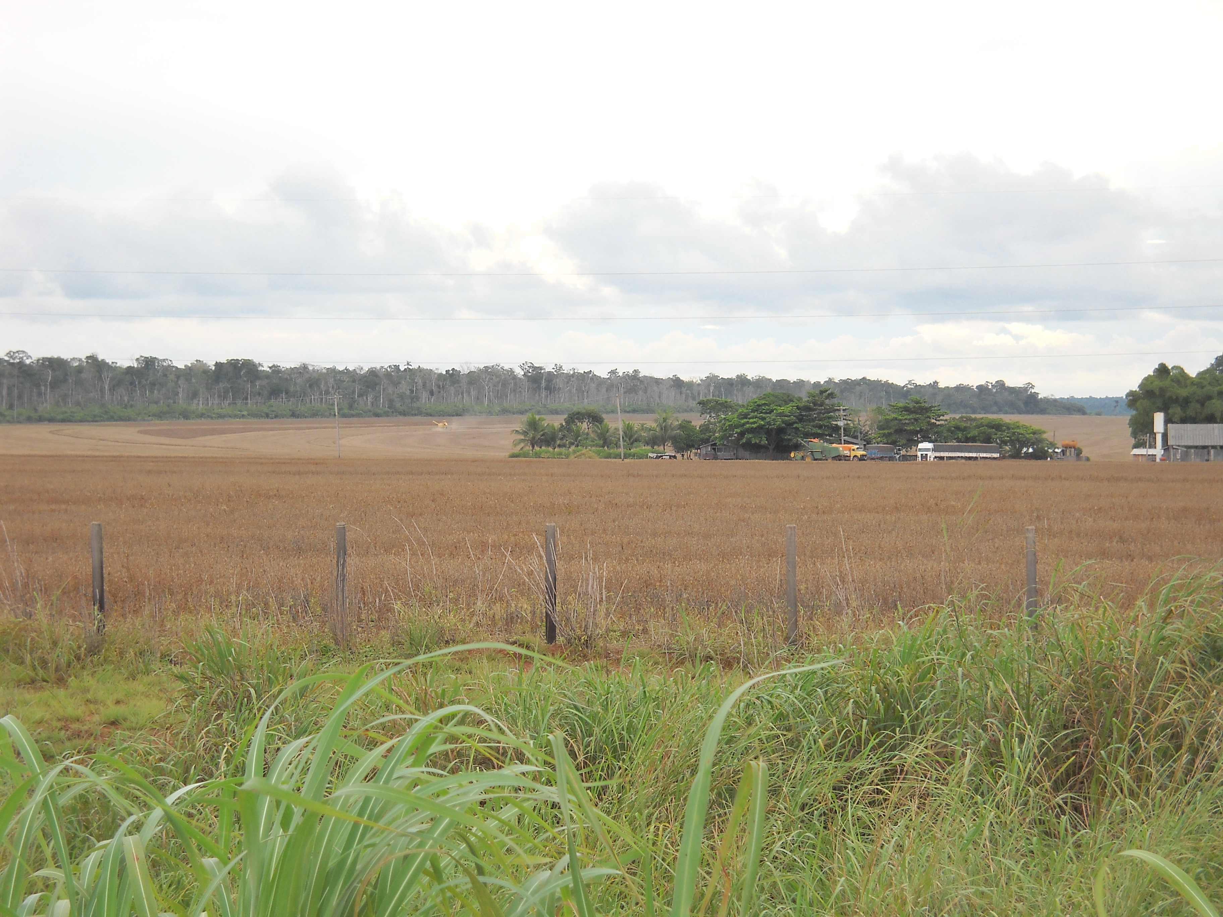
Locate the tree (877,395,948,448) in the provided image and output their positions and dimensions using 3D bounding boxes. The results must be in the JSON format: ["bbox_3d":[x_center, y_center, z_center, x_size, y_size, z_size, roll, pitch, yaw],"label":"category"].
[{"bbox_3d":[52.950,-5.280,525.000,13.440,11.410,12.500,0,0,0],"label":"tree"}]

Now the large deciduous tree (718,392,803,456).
[{"bbox_3d":[25.950,-5.640,515.000,15.590,11.770,14.500,0,0,0],"label":"large deciduous tree"}]

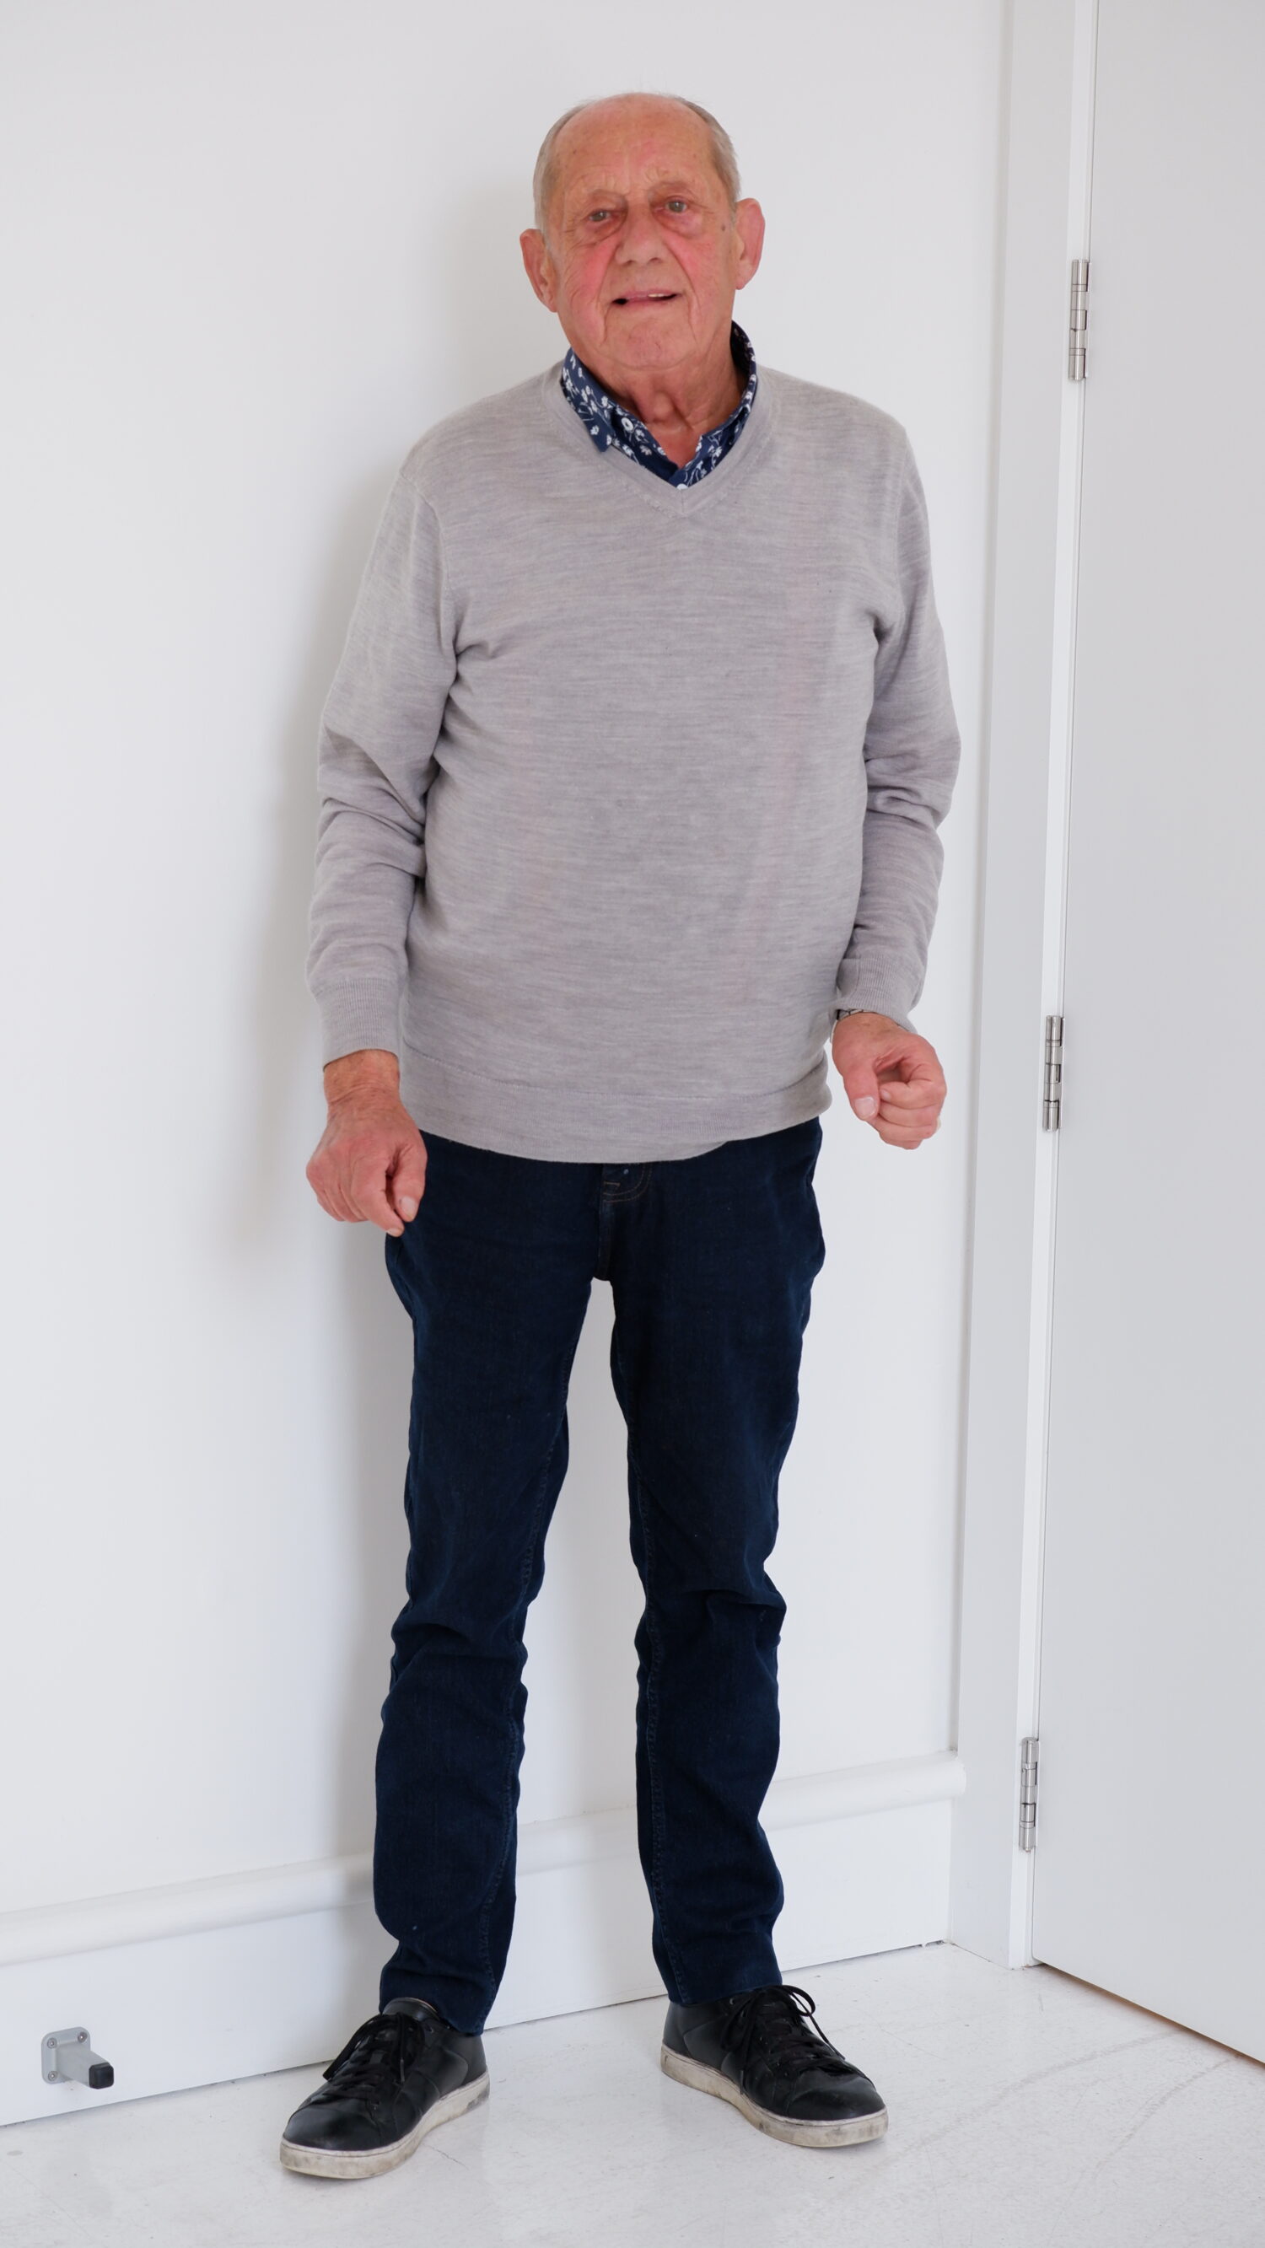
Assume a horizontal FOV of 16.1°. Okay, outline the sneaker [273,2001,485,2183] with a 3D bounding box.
[{"bbox_3d":[-0.205,0.811,3.849,0.102,0.112,0.270,6,9,30],"label":"sneaker"}]

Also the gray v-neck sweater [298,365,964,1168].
[{"bbox_3d":[-0.002,-0.306,3.704,0.520,0.630,0.310,0,8,-7],"label":"gray v-neck sweater"}]

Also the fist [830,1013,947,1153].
[{"bbox_3d":[0.205,-0.035,3.580,0.090,0.108,0.110,0,8,-10],"label":"fist"}]

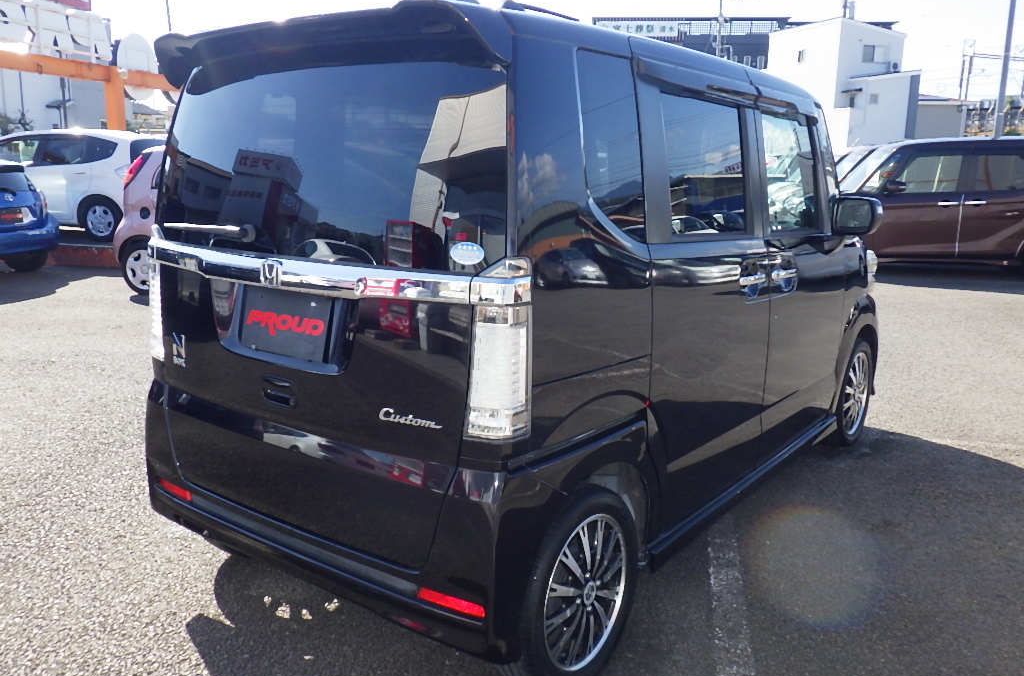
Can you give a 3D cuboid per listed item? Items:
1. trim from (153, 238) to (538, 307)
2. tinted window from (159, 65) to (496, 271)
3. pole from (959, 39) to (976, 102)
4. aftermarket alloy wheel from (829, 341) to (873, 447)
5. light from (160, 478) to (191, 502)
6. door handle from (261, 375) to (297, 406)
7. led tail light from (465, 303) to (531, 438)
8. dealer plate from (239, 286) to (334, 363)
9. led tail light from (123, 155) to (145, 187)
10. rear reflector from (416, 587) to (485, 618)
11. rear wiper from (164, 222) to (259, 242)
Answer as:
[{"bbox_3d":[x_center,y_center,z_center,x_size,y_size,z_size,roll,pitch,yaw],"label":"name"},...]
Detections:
[{"bbox_3d":[-0.581,-0.186,2.149,1.470,0.085,0.110,9,14,36],"label":"trim"},{"bbox_3d":[-0.552,-0.452,2.131,1.340,0.480,0.090,9,4,36],"label":"tinted window"},{"bbox_3d":[38.727,-19.915,71.064,0.900,11.000,0.600,6,13,27],"label":"pole"},{"bbox_3d":[1.667,0.266,4.175,0.170,0.560,0.560,9,14,36],"label":"aftermarket alloy wheel"},{"bbox_3d":[-1.063,0.474,2.620,0.195,0.036,0.035,9,14,36],"label":"light"},{"bbox_3d":[-0.595,0.140,2.134,0.120,0.063,0.028,9,8,36],"label":"door handle"},{"bbox_3d":[-0.030,0.072,1.780,0.114,0.297,0.090,9,11,36],"label":"led tail light"},{"bbox_3d":[-0.578,-0.044,2.099,0.330,0.165,0.014,9,3,36],"label":"dealer plate"},{"bbox_3d":[-3.953,-1.749,8.650,0.180,0.330,0.130,2,11,5],"label":"led tail light"},{"bbox_3d":[-0.139,0.604,1.897,0.182,0.029,0.022,7,13,31],"label":"rear reflector"},{"bbox_3d":[-0.832,-0.294,2.262,0.425,0.050,0.050,10,15,40],"label":"rear wiper"}]

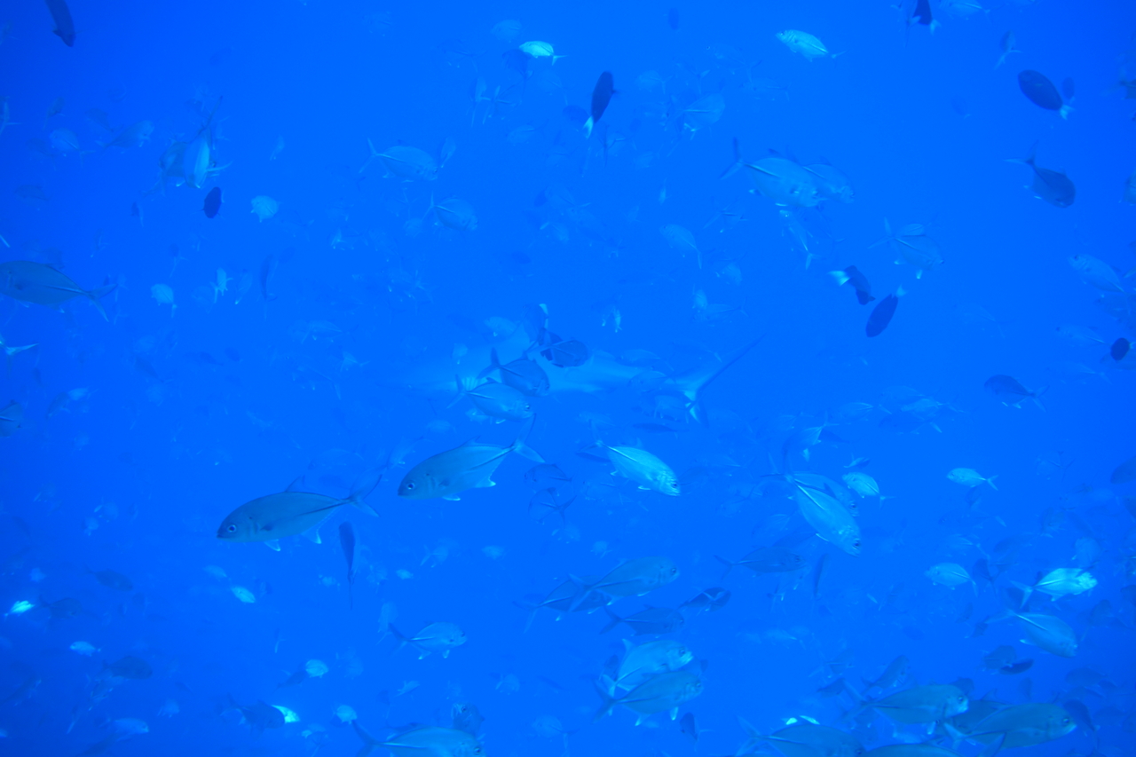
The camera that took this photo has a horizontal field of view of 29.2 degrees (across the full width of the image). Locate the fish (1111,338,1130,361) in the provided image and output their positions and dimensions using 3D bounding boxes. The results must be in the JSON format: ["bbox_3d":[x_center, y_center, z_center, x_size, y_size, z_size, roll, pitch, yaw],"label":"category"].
[{"bbox_3d":[3.355,-0.178,13.200,0.080,0.160,0.280,9,14,37],"label":"fish"}]

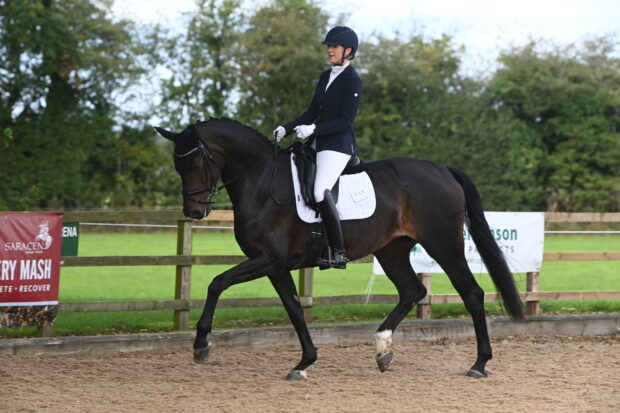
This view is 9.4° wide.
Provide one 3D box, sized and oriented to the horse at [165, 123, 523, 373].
[{"bbox_3d":[0.240,0.307,27.000,2.820,1.860,0.650,0,0,-25],"label":"horse"}]

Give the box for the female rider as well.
[{"bbox_3d":[0.040,-0.420,26.930,0.600,1.720,0.620,0,0,-28],"label":"female rider"}]

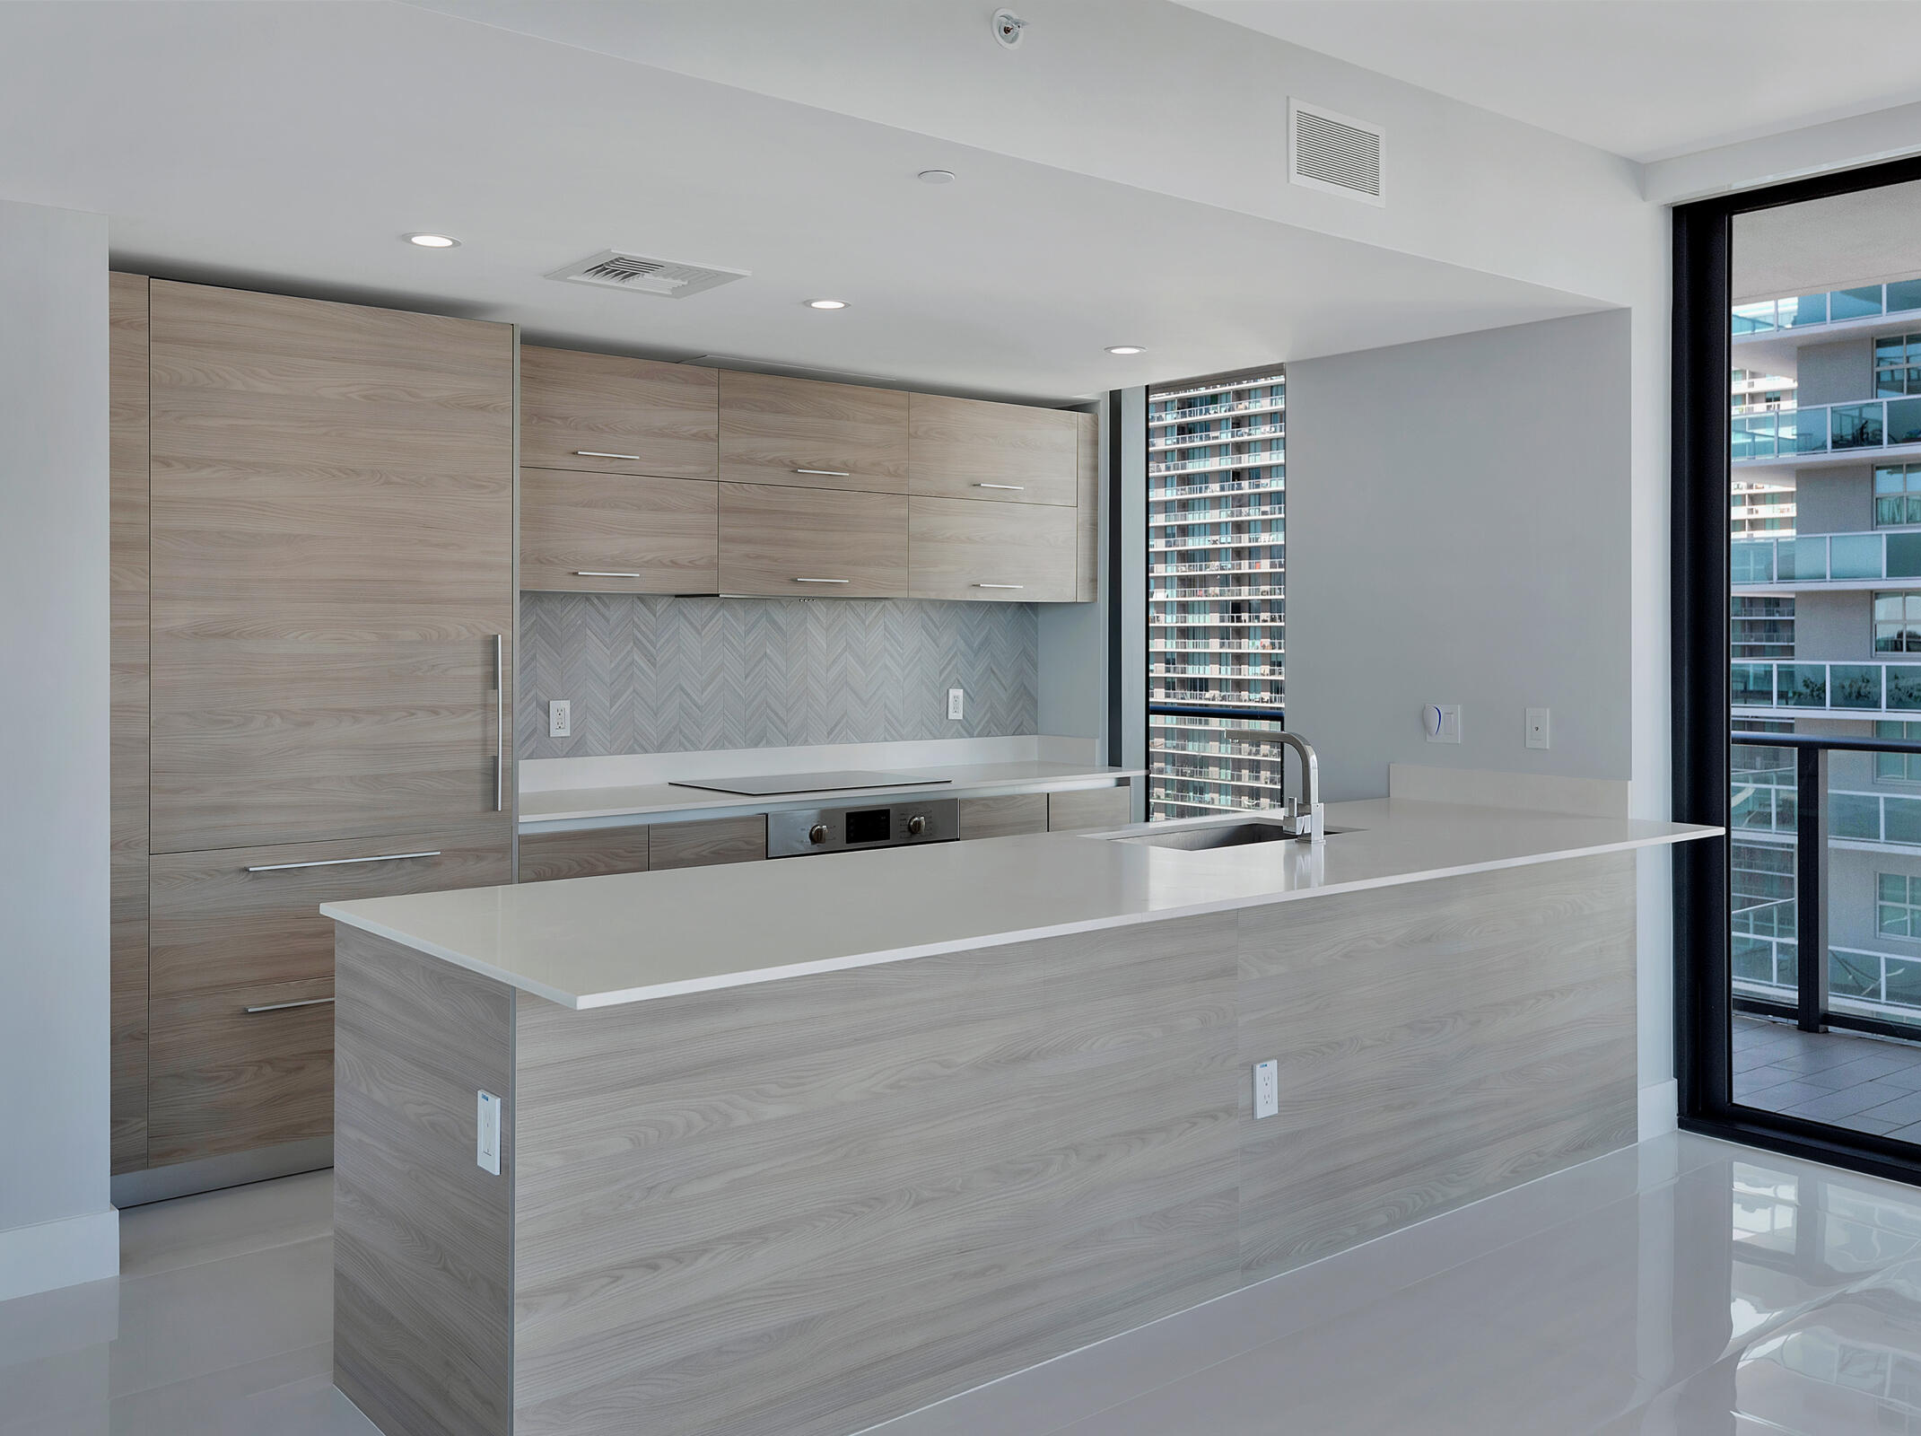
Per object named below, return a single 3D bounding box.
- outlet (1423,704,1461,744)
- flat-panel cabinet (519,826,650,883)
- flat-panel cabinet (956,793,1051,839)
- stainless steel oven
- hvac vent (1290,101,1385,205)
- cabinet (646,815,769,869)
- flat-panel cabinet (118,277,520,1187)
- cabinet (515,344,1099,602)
[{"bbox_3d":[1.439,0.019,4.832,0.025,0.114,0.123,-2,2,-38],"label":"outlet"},{"bbox_3d":[-1.263,0.684,4.885,0.397,0.750,0.596,-2,2,-38],"label":"flat-panel cabinet"},{"bbox_3d":[-0.030,0.636,5.864,0.408,0.750,0.596,-2,2,-38],"label":"flat-panel cabinet"},{"bbox_3d":[-0.481,0.629,5.487,0.765,0.700,0.586,-2,2,-38],"label":"stainless steel oven"},{"bbox_3d":[0.848,-1.260,3.605,0.335,0.186,0.020,-2,2,-38],"label":"hvac vent"},{"bbox_3d":[-0.948,0.671,5.135,0.404,0.750,0.596,-2,2,-38],"label":"cabinet"},{"bbox_3d":[-1.843,0.019,4.462,1.037,2.240,0.645,-2,2,-38],"label":"flat-panel cabinet"},{"bbox_3d":[-0.551,-0.788,5.688,2.477,0.738,0.360,-2,2,-38],"label":"cabinet"}]

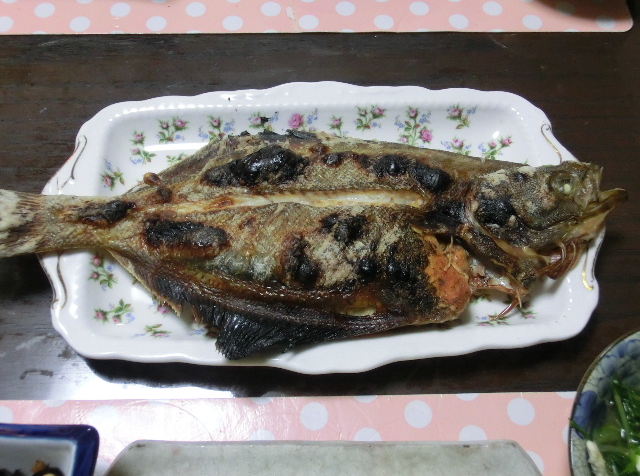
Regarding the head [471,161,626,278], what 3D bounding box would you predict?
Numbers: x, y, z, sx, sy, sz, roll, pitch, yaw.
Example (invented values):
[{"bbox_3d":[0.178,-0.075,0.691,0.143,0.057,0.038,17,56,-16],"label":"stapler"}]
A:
[{"bbox_3d":[0.134,-0.011,0.458,0.086,0.042,0.064,-2,59,-3],"label":"head"}]

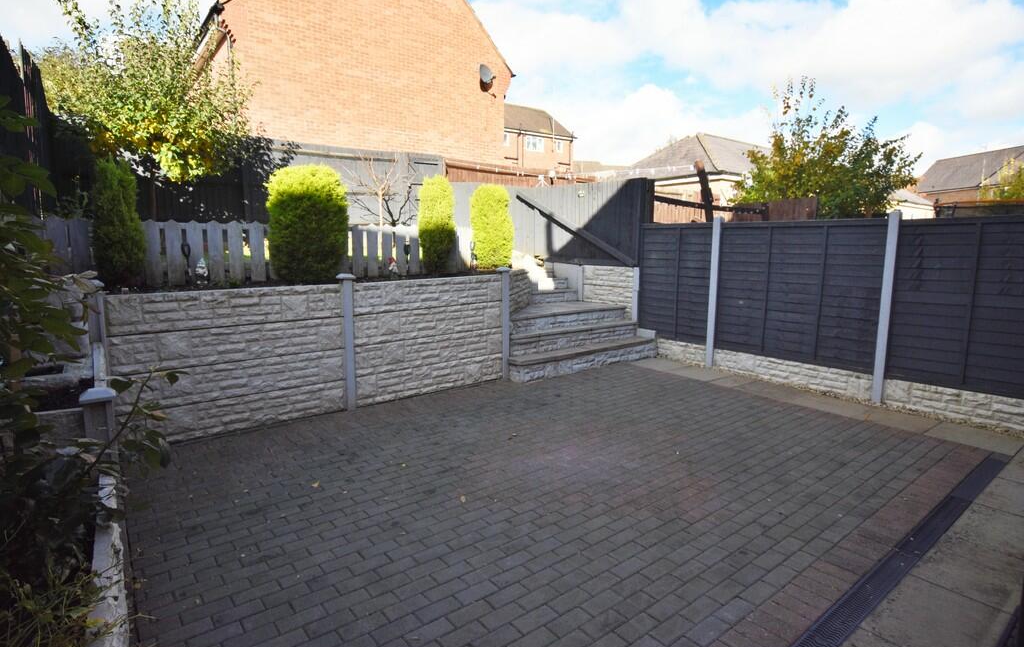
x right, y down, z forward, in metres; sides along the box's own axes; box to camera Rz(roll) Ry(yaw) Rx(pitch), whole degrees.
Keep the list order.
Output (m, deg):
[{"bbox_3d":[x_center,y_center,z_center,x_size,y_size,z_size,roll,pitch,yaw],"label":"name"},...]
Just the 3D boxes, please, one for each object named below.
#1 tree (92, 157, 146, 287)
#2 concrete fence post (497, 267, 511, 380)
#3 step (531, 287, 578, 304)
[{"bbox_3d":[-3.267,-0.820,4.461,0.390,1.070,0.380,-6,11,-38],"label":"tree"},{"bbox_3d":[-0.081,0.003,6.203,0.130,1.300,0.130,-6,10,-36],"label":"concrete fence post"},{"bbox_3d":[0.591,-0.422,8.650,1.000,0.180,0.320,-6,10,-37],"label":"step"}]

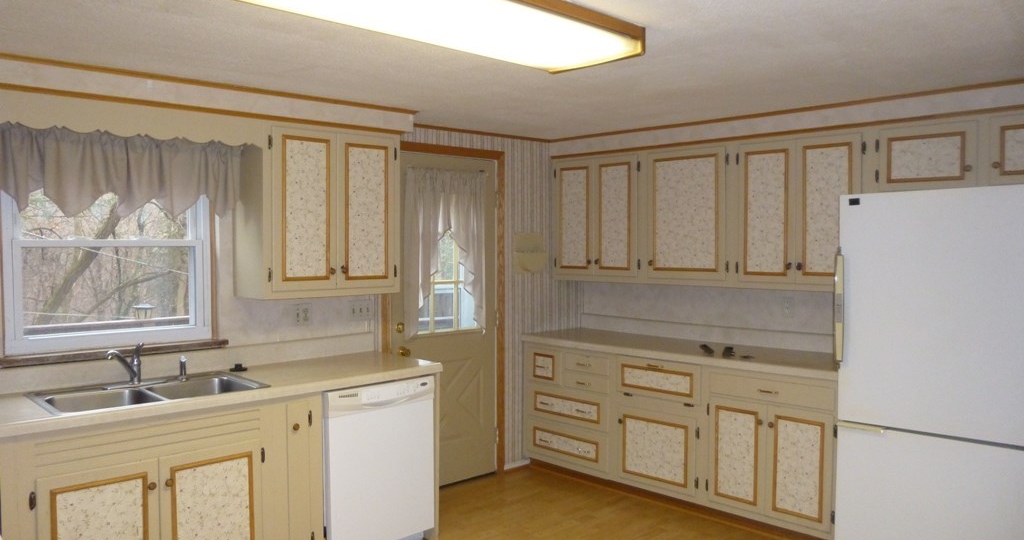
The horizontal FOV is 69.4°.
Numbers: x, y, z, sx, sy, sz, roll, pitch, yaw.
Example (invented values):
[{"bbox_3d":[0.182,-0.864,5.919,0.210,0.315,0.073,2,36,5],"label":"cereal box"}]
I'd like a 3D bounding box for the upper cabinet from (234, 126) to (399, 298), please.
[{"bbox_3d":[-0.974,-0.287,3.773,0.763,0.828,0.317,-2,3,-43],"label":"upper cabinet"}]

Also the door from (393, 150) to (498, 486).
[{"bbox_3d":[-0.398,0.316,4.593,0.820,2.059,0.045,-2,3,-43],"label":"door"}]

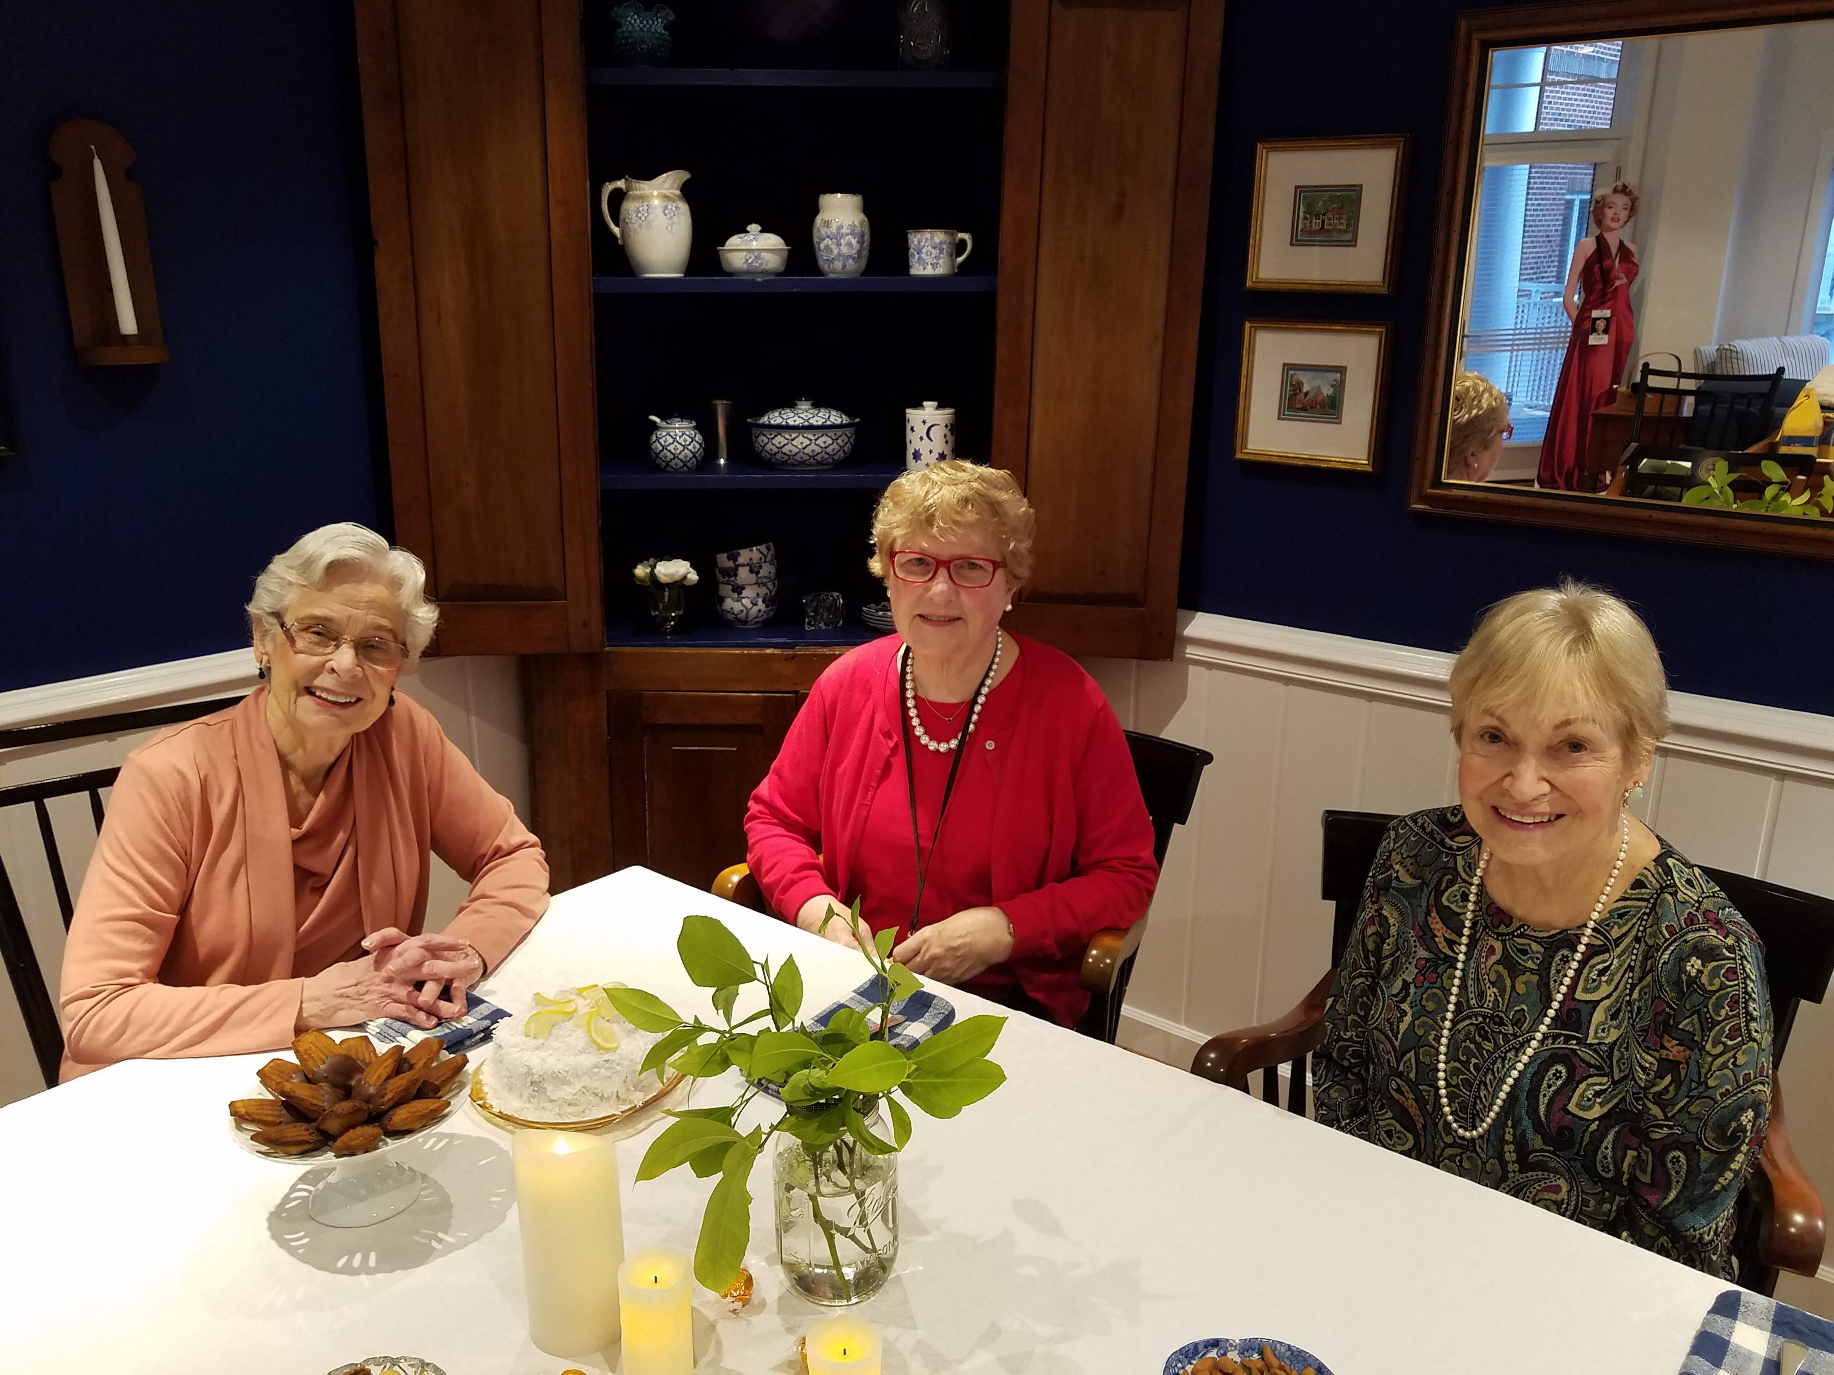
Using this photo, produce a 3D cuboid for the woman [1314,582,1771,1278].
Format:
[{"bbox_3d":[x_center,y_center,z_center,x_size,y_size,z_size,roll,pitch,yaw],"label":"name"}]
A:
[{"bbox_3d":[0.606,0.504,1.435,0.470,1.270,0.670,10,18,28],"label":"woman"}]

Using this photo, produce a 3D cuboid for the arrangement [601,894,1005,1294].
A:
[{"bbox_3d":[-0.072,0.287,0.993,0.300,0.300,0.270,1,15,0],"label":"arrangement"}]

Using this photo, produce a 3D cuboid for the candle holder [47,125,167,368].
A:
[{"bbox_3d":[-1.058,-0.586,1.822,0.088,0.315,0.118,14,20,40],"label":"candle holder"}]

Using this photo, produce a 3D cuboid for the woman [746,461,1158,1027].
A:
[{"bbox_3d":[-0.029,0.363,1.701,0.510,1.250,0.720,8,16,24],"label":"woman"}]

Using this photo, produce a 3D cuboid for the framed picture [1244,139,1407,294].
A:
[{"bbox_3d":[0.639,-0.738,2.158,0.238,0.224,0.022,13,20,36],"label":"framed picture"}]

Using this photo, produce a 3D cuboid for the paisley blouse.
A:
[{"bbox_3d":[0.575,0.398,1.298,0.430,0.570,0.350,12,18,35],"label":"paisley blouse"}]

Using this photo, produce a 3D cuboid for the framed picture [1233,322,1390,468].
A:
[{"bbox_3d":[0.638,-0.474,2.229,0.239,0.223,0.022,13,20,36],"label":"framed picture"}]

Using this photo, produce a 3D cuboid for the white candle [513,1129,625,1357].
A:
[{"bbox_3d":[-0.254,0.404,1.019,0.075,0.155,0.075,1,16,0],"label":"white candle"}]

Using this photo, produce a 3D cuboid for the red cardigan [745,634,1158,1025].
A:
[{"bbox_3d":[0.034,0.227,1.768,0.490,0.580,0.360,8,16,22],"label":"red cardigan"}]

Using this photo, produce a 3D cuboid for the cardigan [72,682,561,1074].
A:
[{"bbox_3d":[-0.698,0.299,1.528,0.490,0.540,0.400,-12,20,-41],"label":"cardigan"}]

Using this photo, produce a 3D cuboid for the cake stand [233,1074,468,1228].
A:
[{"bbox_3d":[-0.470,0.389,1.167,0.184,0.095,0.184,1,16,0],"label":"cake stand"}]

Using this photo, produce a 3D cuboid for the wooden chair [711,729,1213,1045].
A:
[{"bbox_3d":[0.060,0.523,2.060,0.600,0.870,0.560,8,17,22],"label":"wooden chair"}]

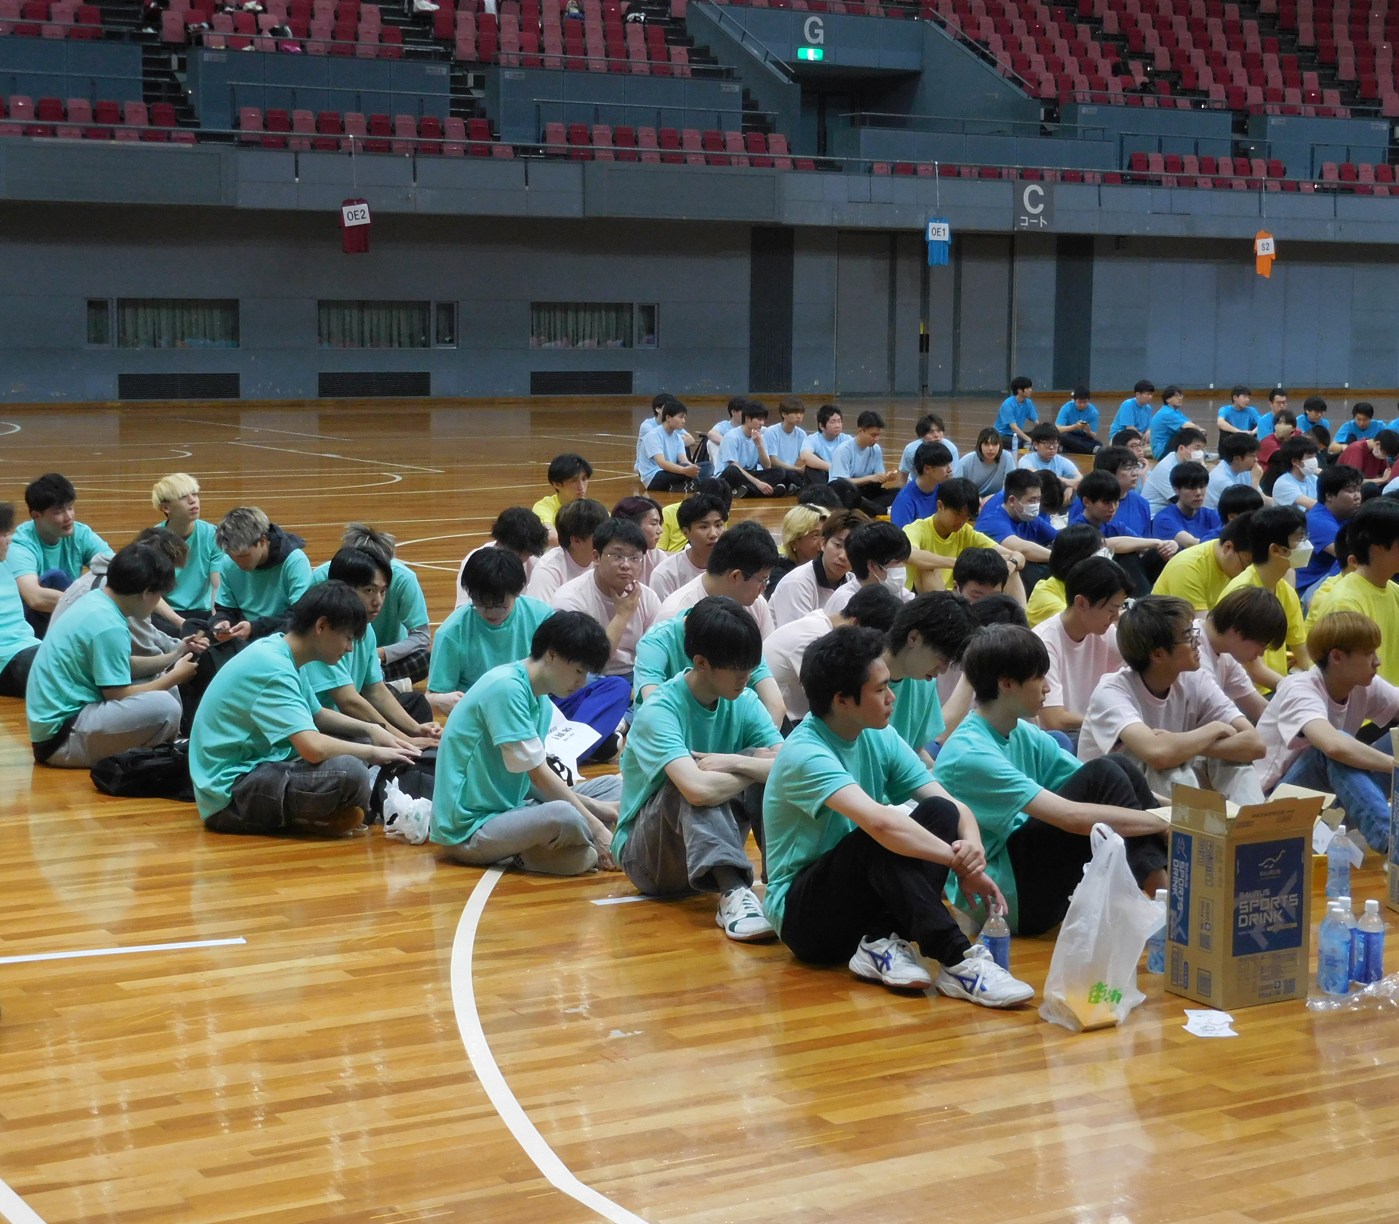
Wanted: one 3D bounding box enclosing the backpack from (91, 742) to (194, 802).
[{"bbox_3d":[-1.832,0.541,8.280,0.440,0.150,0.270,2,7,8],"label":"backpack"}]

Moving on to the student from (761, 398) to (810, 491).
[{"bbox_3d":[0.807,-1.500,22.000,0.530,0.840,0.750,-6,10,-42],"label":"student"}]

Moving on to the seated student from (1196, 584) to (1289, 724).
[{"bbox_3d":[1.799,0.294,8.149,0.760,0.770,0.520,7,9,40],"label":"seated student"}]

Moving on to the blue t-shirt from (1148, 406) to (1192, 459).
[{"bbox_3d":[5.136,-1.953,26.760,0.380,0.590,0.440,3,8,22],"label":"blue t-shirt"}]

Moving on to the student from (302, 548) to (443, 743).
[{"bbox_3d":[-1.180,0.167,8.741,0.700,0.820,0.550,6,9,36],"label":"student"}]

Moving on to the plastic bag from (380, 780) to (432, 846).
[{"bbox_3d":[-0.905,0.616,7.620,0.155,0.185,0.140,-1,7,-10],"label":"plastic bag"}]

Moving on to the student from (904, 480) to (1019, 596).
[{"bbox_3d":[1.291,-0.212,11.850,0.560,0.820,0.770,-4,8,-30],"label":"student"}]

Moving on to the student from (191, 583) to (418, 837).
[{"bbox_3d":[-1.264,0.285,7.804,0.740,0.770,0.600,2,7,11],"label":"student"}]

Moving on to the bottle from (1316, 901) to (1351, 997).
[{"bbox_3d":[1.545,0.821,5.954,0.068,0.204,0.068,1,7,0],"label":"bottle"}]

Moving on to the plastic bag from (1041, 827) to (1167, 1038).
[{"bbox_3d":[0.944,0.738,5.770,0.270,0.440,0.190,0,7,-8],"label":"plastic bag"}]

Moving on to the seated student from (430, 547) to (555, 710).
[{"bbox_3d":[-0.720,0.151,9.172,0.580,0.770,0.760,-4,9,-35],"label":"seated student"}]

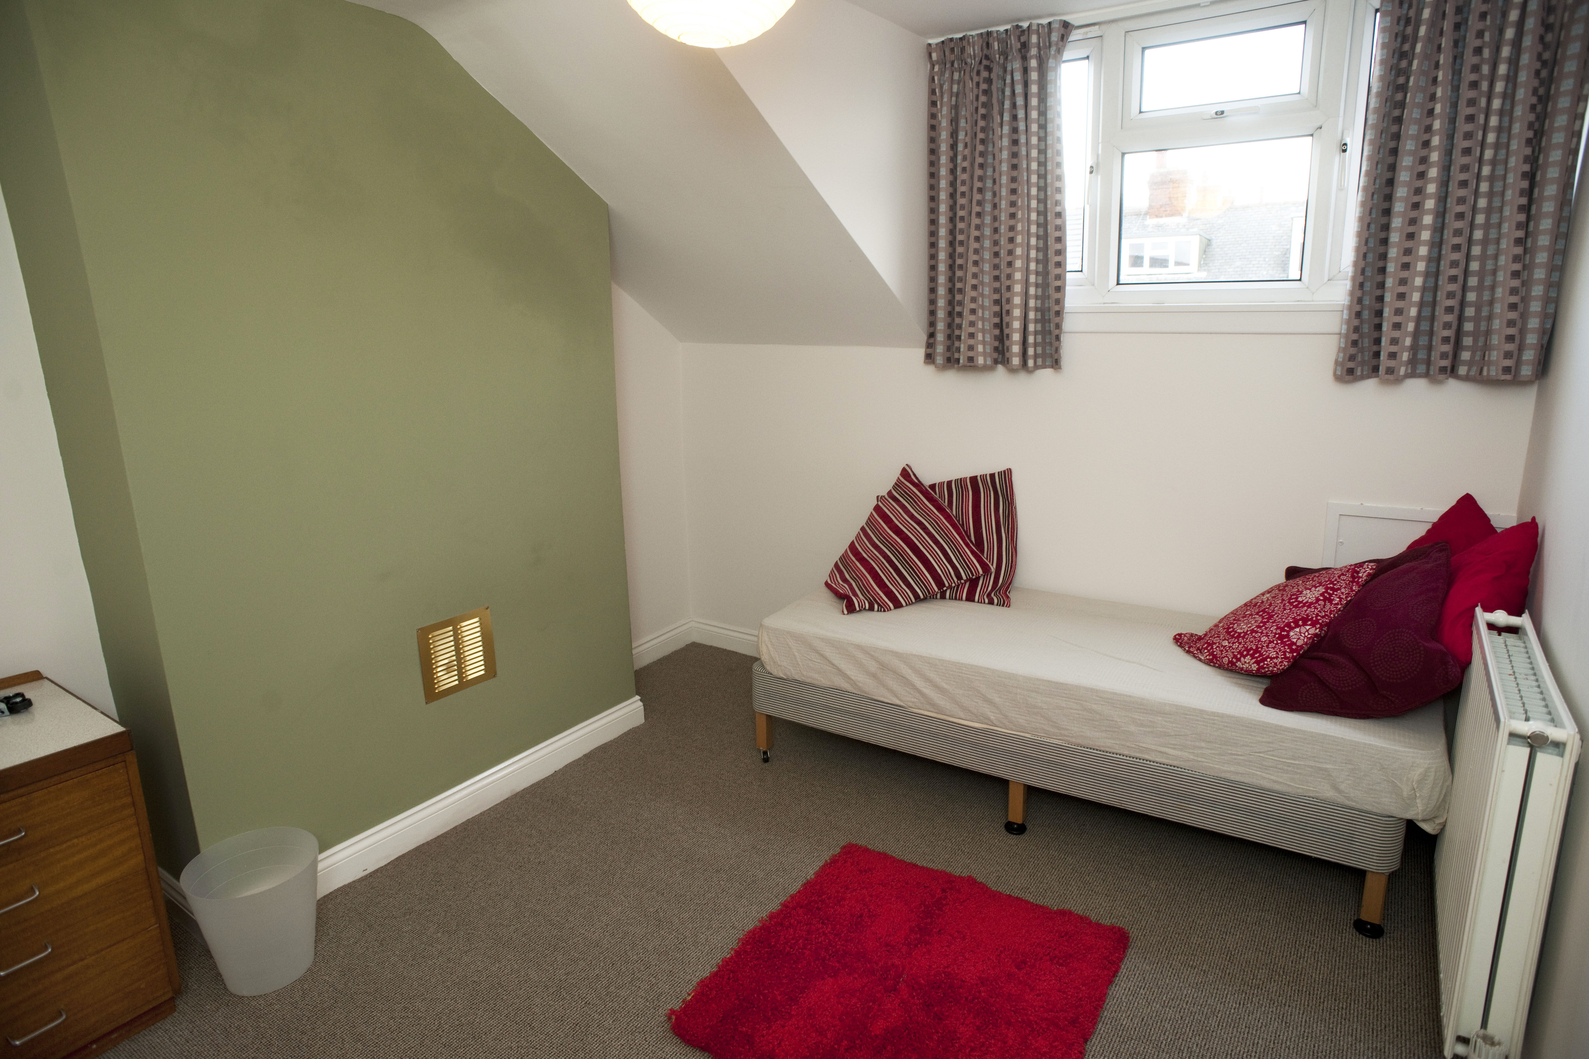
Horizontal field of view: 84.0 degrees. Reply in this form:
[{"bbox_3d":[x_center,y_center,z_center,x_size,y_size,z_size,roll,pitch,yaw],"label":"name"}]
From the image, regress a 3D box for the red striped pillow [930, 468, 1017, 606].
[{"bbox_3d":[0.553,0.028,3.213,0.480,0.470,0.140,-4,-15,23],"label":"red striped pillow"}]

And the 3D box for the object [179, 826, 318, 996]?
[{"bbox_3d":[-1.289,0.933,2.136,0.285,0.294,0.285,7,16,32],"label":"object"}]

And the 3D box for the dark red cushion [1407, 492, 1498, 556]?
[{"bbox_3d":[1.777,0.153,2.501,0.140,0.410,0.410,-3,-26,-43],"label":"dark red cushion"}]

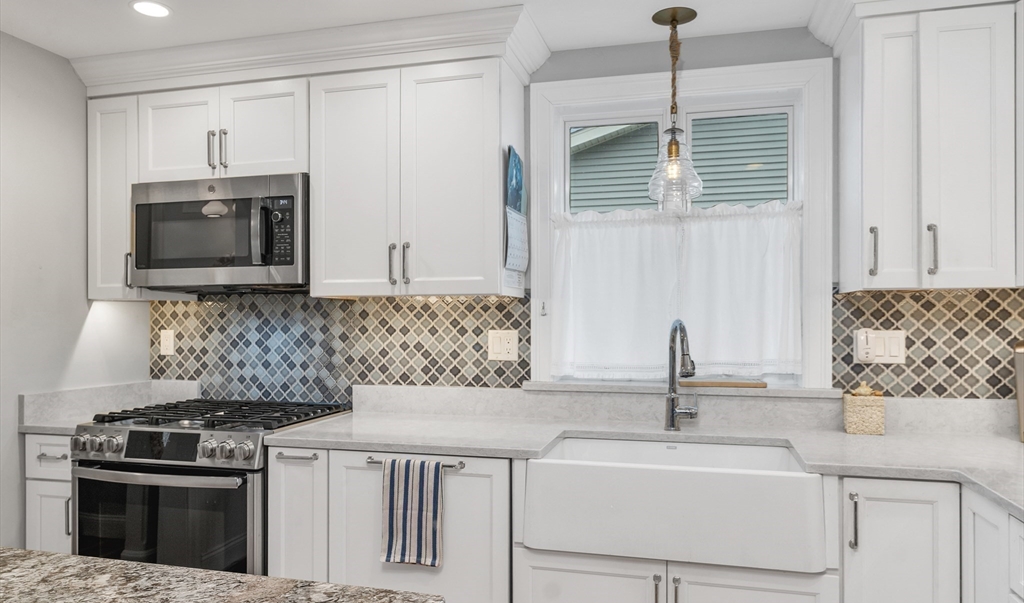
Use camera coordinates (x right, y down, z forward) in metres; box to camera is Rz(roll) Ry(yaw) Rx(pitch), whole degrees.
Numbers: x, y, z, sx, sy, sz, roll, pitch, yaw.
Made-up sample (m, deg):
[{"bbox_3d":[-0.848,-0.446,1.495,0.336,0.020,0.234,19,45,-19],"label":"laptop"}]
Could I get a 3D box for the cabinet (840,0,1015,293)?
[{"bbox_3d":[1.300,-0.442,2.182,0.410,0.825,0.325,0,-1,15],"label":"cabinet"}]

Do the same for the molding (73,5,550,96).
[{"bbox_3d":[-0.803,-0.903,2.685,1.855,0.127,0.418,0,-1,15],"label":"molding"}]

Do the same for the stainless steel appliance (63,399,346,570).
[{"bbox_3d":[-1.124,0.900,2.626,0.758,0.935,0.660,0,-1,14],"label":"stainless steel appliance"}]

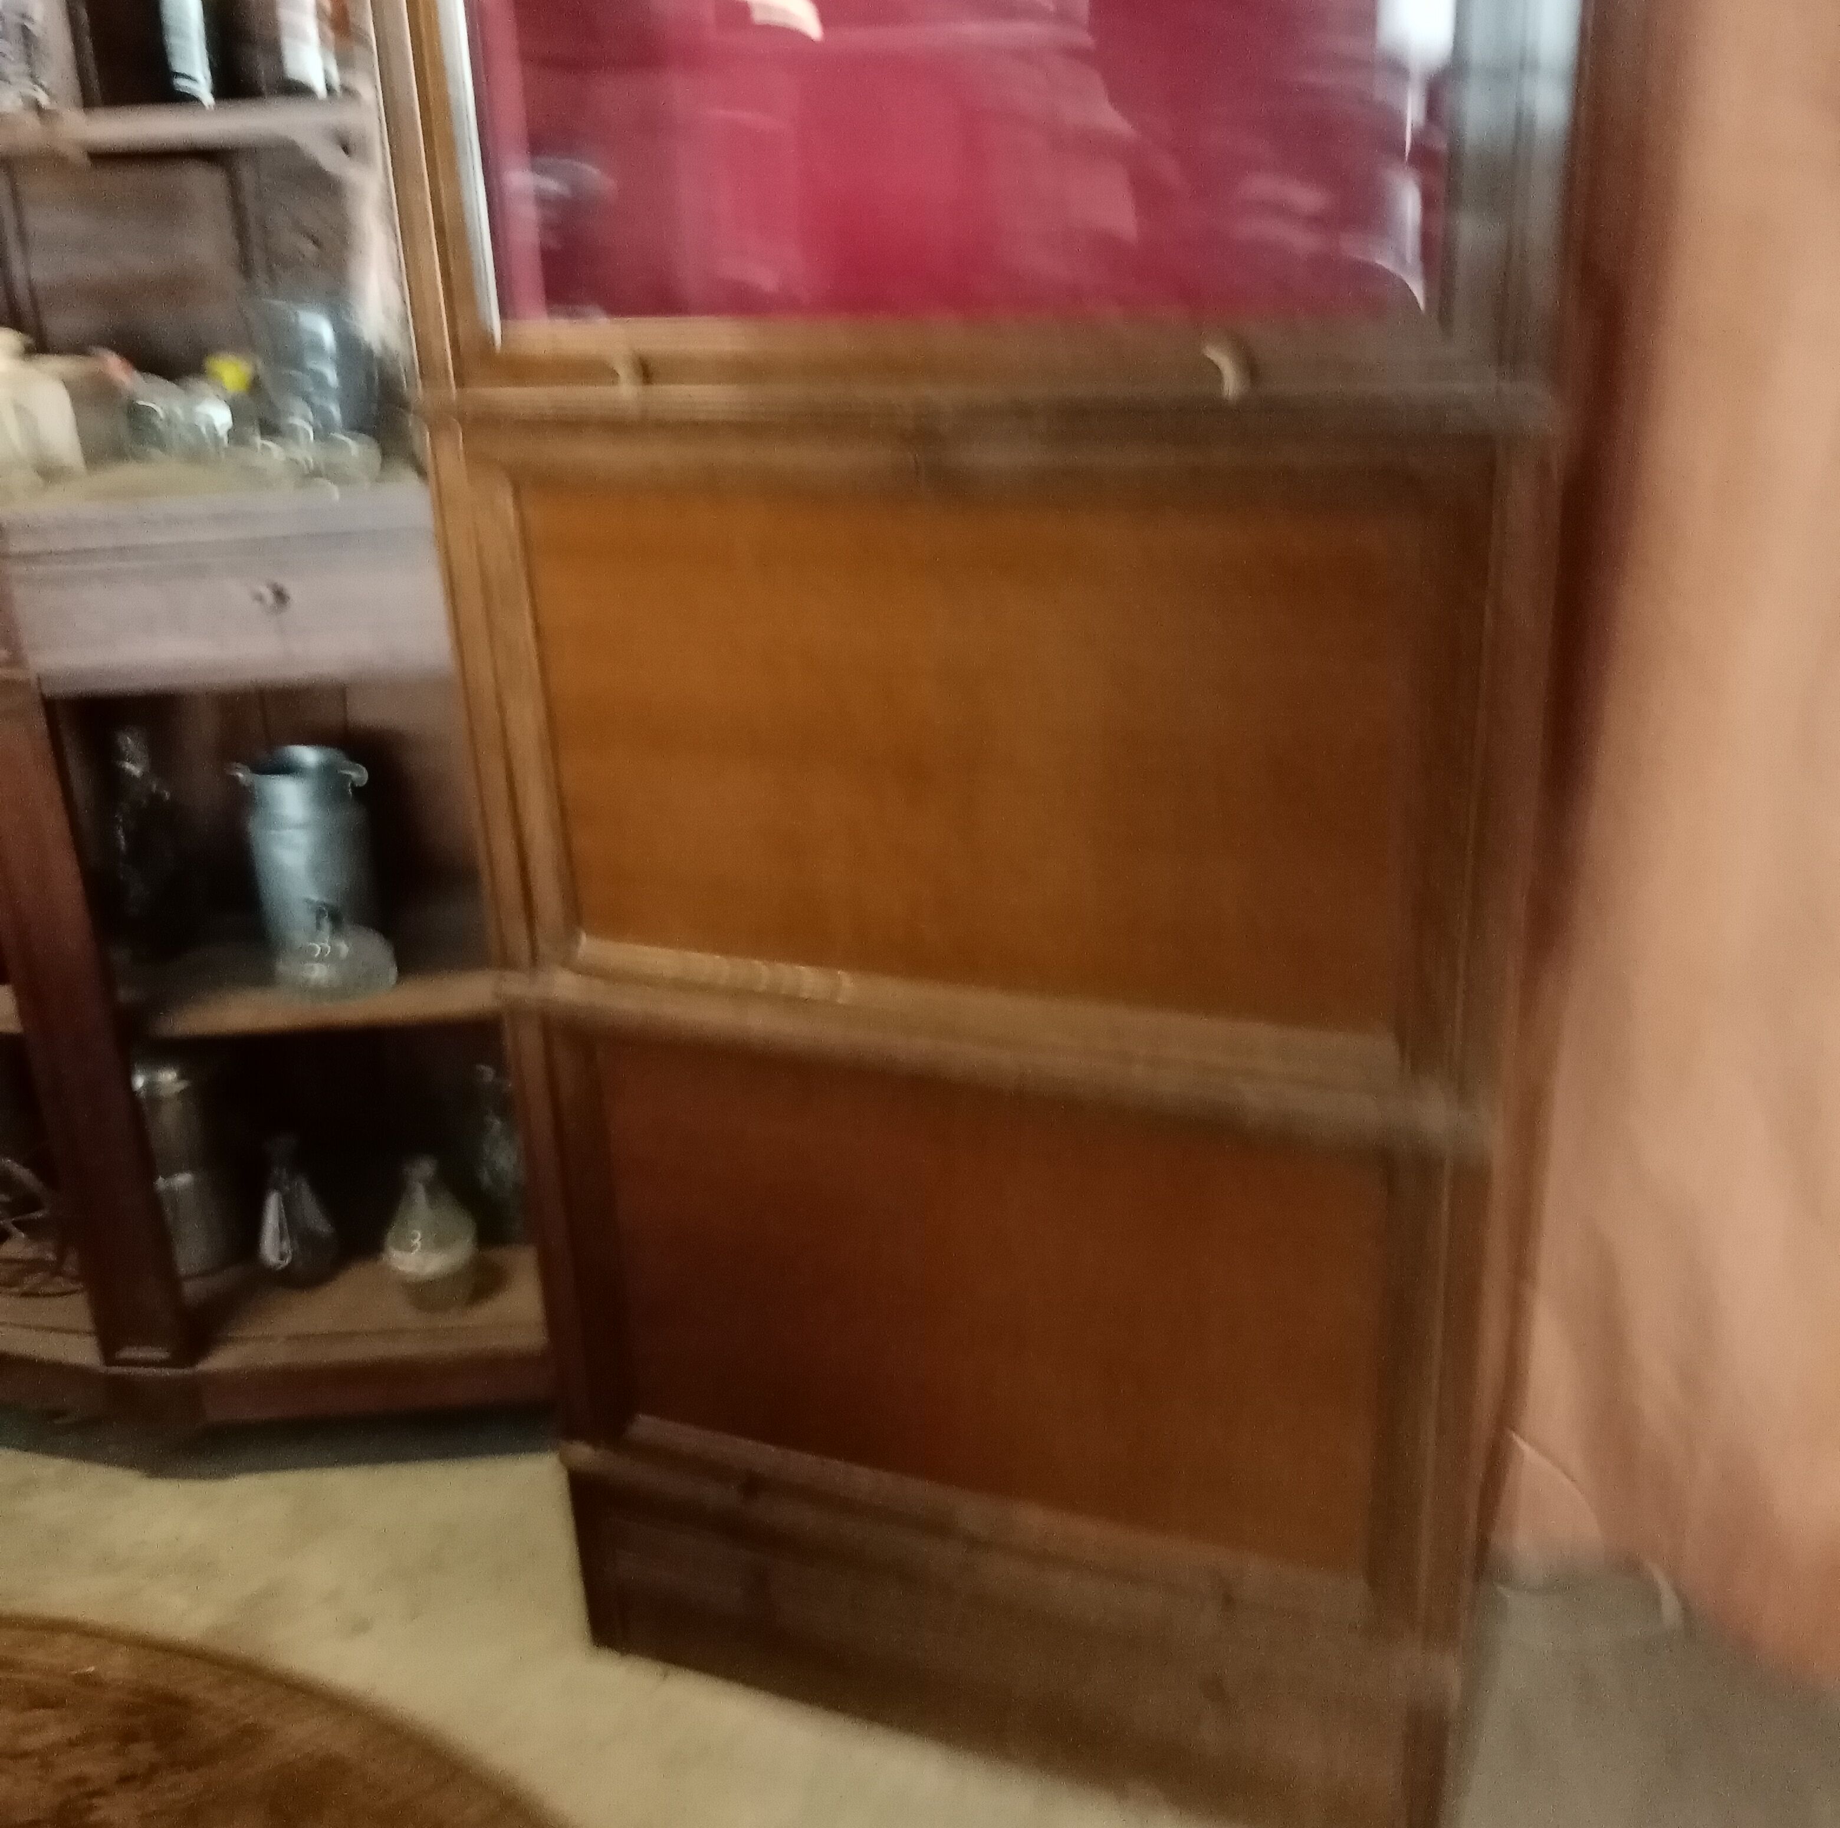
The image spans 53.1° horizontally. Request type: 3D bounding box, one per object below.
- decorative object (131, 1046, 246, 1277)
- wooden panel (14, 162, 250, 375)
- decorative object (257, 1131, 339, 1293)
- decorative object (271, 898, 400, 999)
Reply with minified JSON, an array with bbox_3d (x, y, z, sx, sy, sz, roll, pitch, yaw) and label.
[{"bbox_3d":[-0.850,0.285,2.130,0.101,0.261,0.101,-3,20,-3],"label":"decorative object"},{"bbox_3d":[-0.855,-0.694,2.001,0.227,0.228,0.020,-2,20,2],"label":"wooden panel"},{"bbox_3d":[-0.713,0.331,2.105,0.091,0.182,0.091,-3,20,-3],"label":"decorative object"},{"bbox_3d":[-0.606,0.023,1.901,0.128,0.084,0.128,-3,20,-3],"label":"decorative object"}]

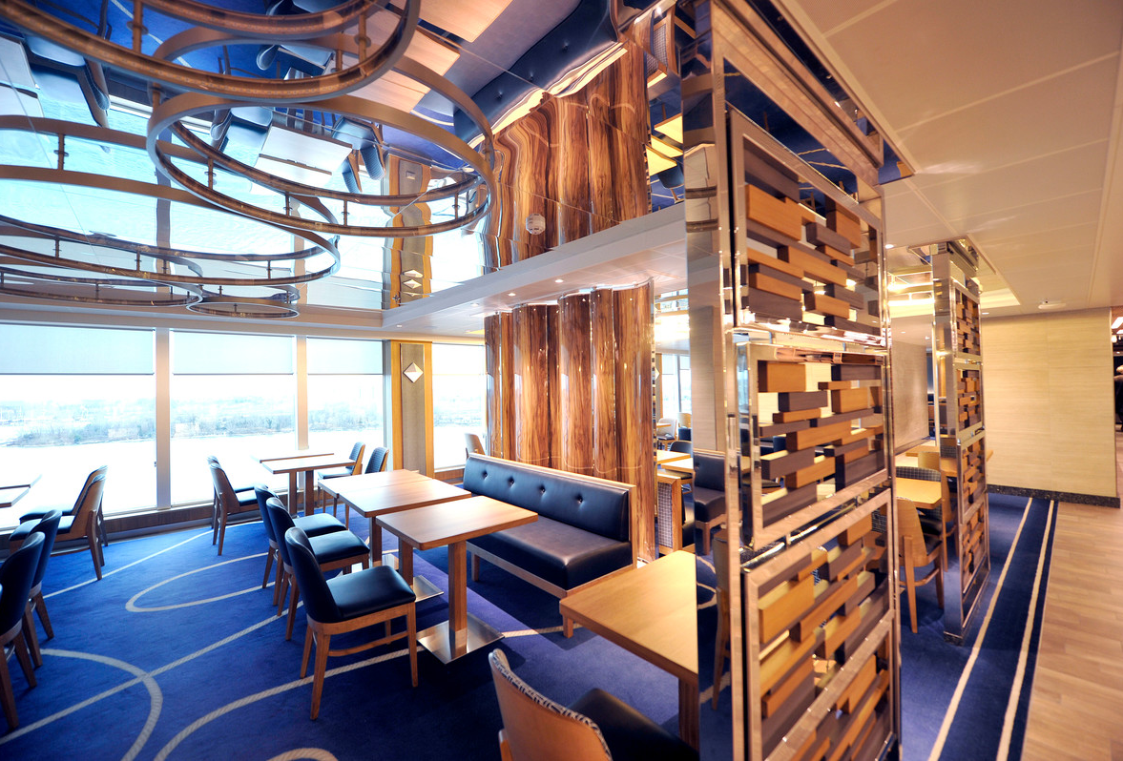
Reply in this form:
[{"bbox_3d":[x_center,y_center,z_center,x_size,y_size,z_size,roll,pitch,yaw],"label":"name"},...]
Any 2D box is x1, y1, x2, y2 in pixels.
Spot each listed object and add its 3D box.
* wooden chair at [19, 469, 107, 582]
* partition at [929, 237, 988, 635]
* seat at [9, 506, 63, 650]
[{"bbox_3d":[-4.219,1.254,3.806,0.555,0.855,0.490,-1,-1,-41],"label":"wooden chair"},{"bbox_3d":[2.773,0.359,3.065,1.280,2.330,0.090,-1,-1,-42],"label":"partition"},{"bbox_3d":[-3.291,1.221,2.579,0.555,0.855,0.490,-1,-1,-41],"label":"seat"}]

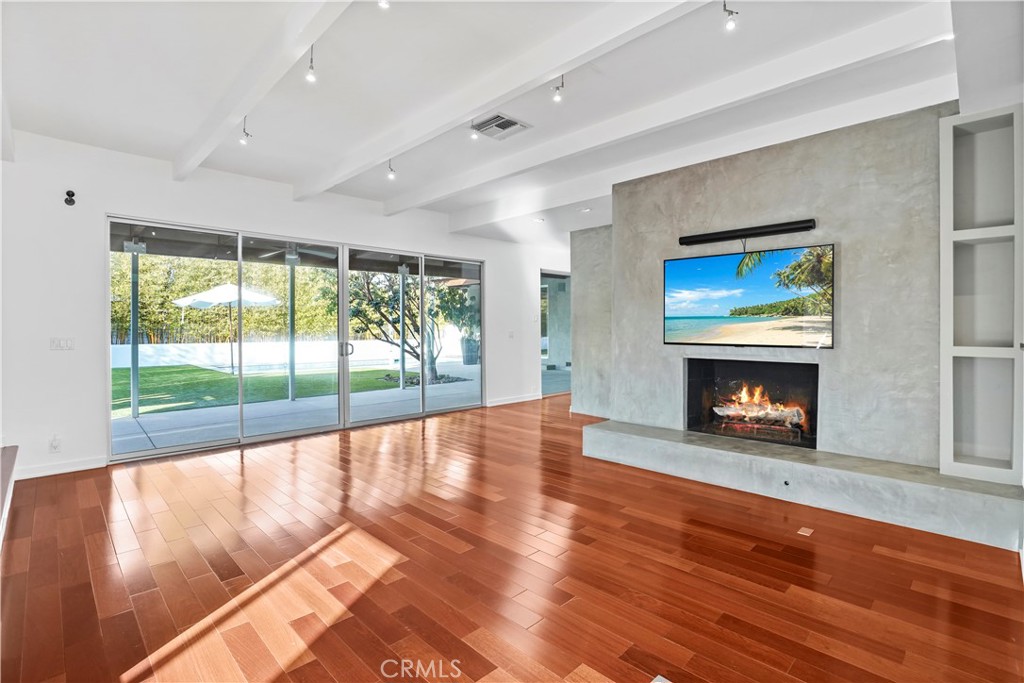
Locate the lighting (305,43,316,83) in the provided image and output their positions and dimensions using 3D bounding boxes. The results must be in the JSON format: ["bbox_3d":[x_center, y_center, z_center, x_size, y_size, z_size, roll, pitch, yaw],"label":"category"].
[{"bbox_3d":[-1.110,-1.541,2.513,0.070,0.210,0.070,0,1,24],"label":"lighting"}]

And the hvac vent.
[{"bbox_3d":[-0.099,-1.844,3.912,0.390,0.040,0.390,1,1,43],"label":"hvac vent"}]

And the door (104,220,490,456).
[{"bbox_3d":[-2.205,-0.054,6.114,4.836,2.368,0.130,-1,1,-45],"label":"door"}]

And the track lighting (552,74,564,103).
[{"bbox_3d":[0.288,-1.567,2.819,0.070,0.168,0.070,0,1,-6],"label":"track lighting"}]

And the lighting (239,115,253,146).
[{"bbox_3d":[-1.970,-1.556,3.364,0.085,0.212,0.085,1,1,30],"label":"lighting"}]

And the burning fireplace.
[{"bbox_3d":[2.239,0.525,4.230,1.078,0.708,0.420,1,1,43],"label":"burning fireplace"}]

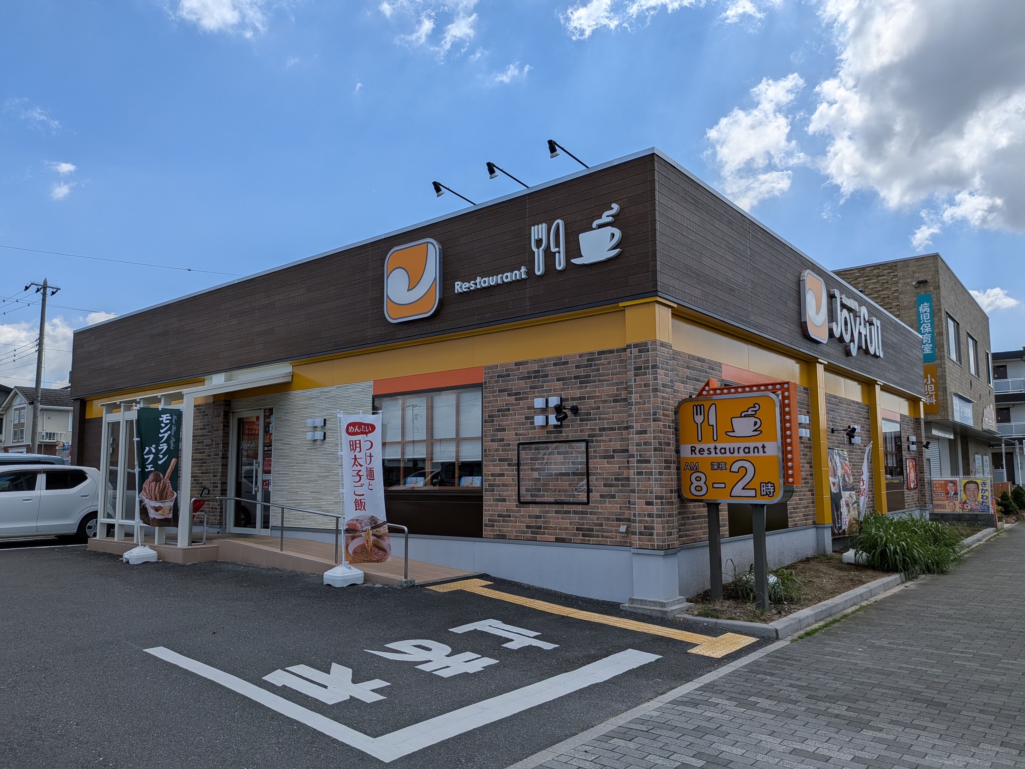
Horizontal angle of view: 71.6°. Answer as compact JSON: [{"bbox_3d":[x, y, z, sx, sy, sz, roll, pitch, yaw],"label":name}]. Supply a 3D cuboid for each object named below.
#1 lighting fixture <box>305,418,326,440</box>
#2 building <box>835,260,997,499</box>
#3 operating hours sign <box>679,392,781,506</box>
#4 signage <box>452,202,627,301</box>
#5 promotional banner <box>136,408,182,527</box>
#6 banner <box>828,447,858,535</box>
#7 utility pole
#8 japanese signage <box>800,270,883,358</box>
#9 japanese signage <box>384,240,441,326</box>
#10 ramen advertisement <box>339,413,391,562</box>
[{"bbox_3d":[-3.255,0.752,11.811,0.370,0.335,0.110,-6,-9,39],"label":"lighting fixture"},{"bbox_3d":[14.035,0.952,28.744,8.000,8.250,12.400,-6,-9,39],"label":"building"},{"bbox_3d":[2.407,0.696,7.726,1.130,1.160,0.290,-6,-9,39],"label":"operating hours sign"},{"bbox_3d":[0.238,-1.631,8.775,2.600,0.680,0.070,-6,-9,39],"label":"signage"},{"bbox_3d":[-5.569,1.306,11.193,0.600,1.800,0.070,1,-9,-38],"label":"promotional banner"},{"bbox_3d":[6.121,1.967,13.044,0.060,1.560,1.800,-6,-9,39],"label":"banner"},{"bbox_3d":[-27.105,-0.010,40.447,0.900,12.500,1.500,-6,-9,39],"label":"utility pole"},{"bbox_3d":[6.300,-1.081,13.327,0.100,1.160,5.050,-6,-9,39],"label":"japanese signage"},{"bbox_3d":[-1.428,-1.456,10.138,1.150,1.130,0.090,-6,-9,39],"label":"japanese signage"},{"bbox_3d":[-1.852,1.291,8.883,0.070,1.820,0.600,-10,-9,43],"label":"ramen advertisement"}]

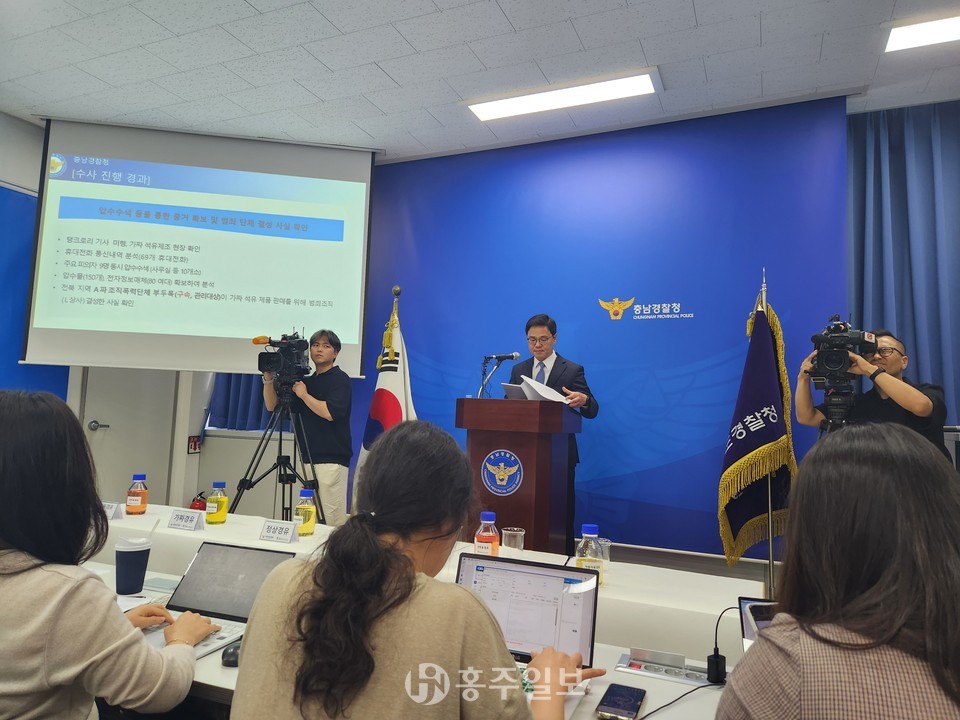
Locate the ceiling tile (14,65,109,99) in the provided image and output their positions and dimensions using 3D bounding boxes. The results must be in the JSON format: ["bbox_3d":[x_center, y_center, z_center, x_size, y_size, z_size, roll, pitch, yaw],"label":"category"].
[{"bbox_3d":[-2.730,-1.810,4.219,0.600,0.015,0.300,0,-5,24],"label":"ceiling tile"}]

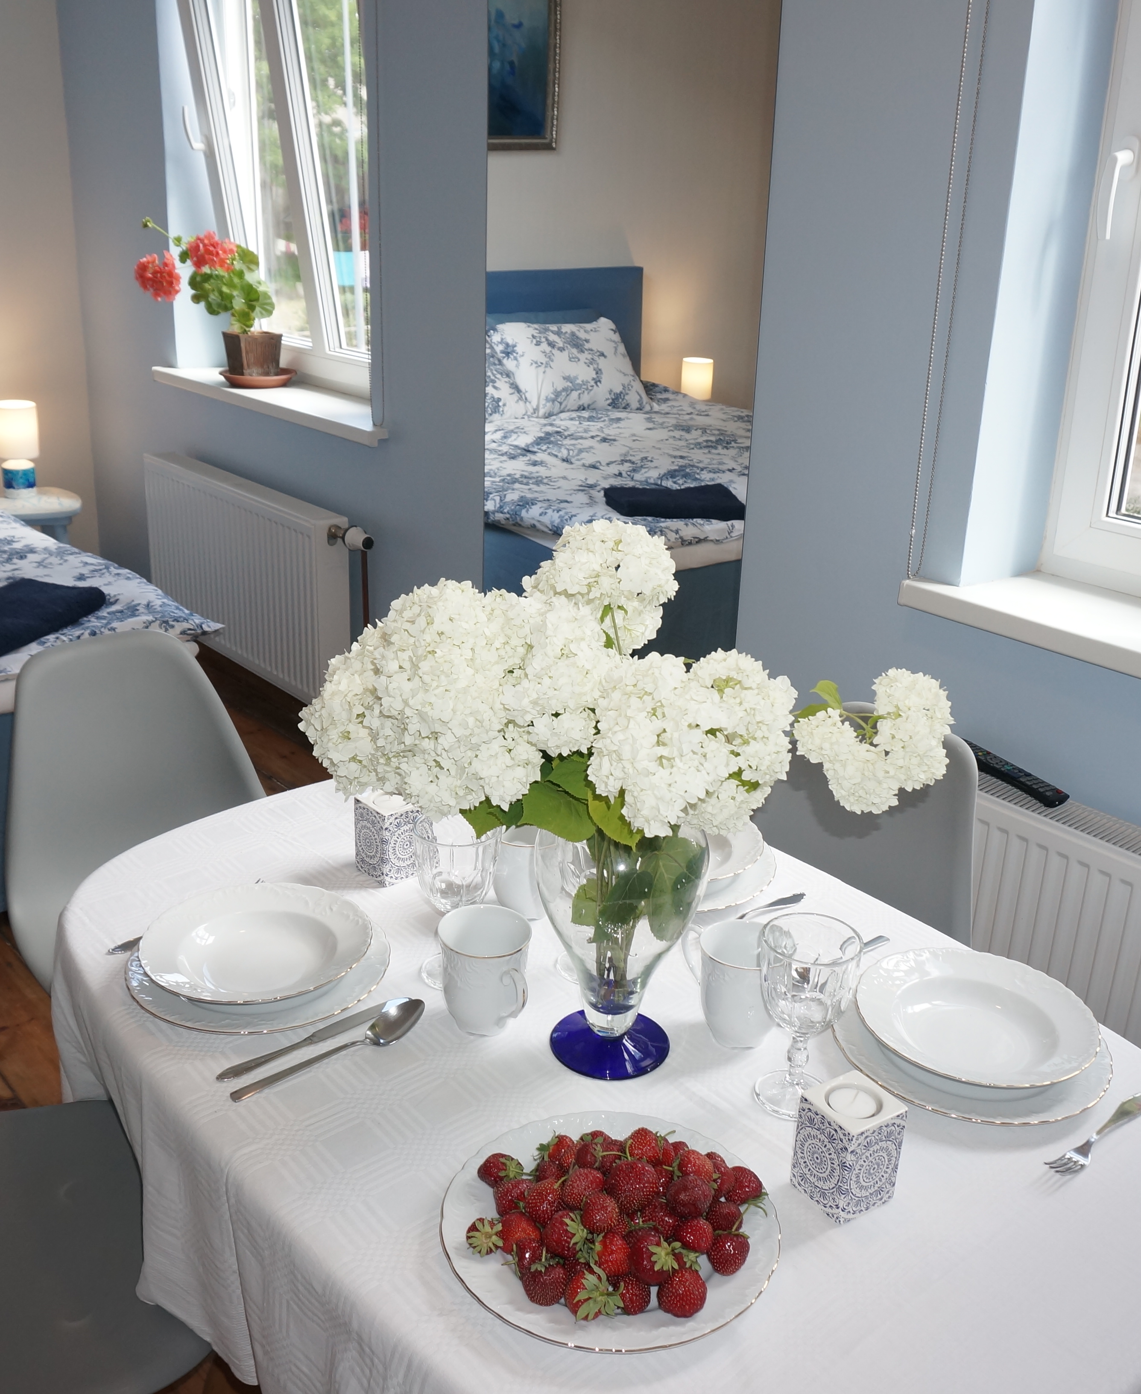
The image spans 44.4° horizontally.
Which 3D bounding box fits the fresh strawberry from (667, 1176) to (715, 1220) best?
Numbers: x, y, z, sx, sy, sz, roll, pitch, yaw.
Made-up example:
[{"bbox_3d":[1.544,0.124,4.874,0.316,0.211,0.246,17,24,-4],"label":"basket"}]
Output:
[{"bbox_3d":[0.087,0.362,1.012,0.034,0.034,0.034,2,21,0],"label":"fresh strawberry"}]

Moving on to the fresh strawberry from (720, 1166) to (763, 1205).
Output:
[{"bbox_3d":[0.131,0.374,1.066,0.033,0.029,0.031,5,21,9],"label":"fresh strawberry"}]

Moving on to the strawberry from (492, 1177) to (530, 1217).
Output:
[{"bbox_3d":[-0.042,0.368,1.029,0.031,0.030,0.031,2,21,0],"label":"strawberry"}]

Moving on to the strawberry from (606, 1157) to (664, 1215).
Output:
[{"bbox_3d":[0.046,0.355,1.015,0.040,0.040,0.040,2,21,0],"label":"strawberry"}]

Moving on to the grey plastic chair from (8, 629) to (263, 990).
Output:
[{"bbox_3d":[-0.578,0.367,2.094,0.465,0.825,0.520,-15,26,-37],"label":"grey plastic chair"}]

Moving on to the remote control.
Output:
[{"bbox_3d":[0.676,0.122,2.165,0.046,0.024,0.225,-8,23,-24],"label":"remote control"}]

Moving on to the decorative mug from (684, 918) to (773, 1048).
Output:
[{"bbox_3d":[0.154,0.268,1.307,0.088,0.097,0.110,-15,27,-37],"label":"decorative mug"}]

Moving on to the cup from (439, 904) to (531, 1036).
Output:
[{"bbox_3d":[-0.074,0.264,1.298,0.089,0.097,0.110,-16,27,-39],"label":"cup"}]

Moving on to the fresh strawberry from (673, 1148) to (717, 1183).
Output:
[{"bbox_3d":[0.094,0.353,1.050,0.031,0.031,0.031,2,21,0],"label":"fresh strawberry"}]

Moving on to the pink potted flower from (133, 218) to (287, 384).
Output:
[{"bbox_3d":[-0.986,-1.101,3.907,0.420,0.436,0.320,-15,27,-38],"label":"pink potted flower"}]

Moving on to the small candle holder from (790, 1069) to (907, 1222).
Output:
[{"bbox_3d":[0.214,0.346,1.075,0.055,0.083,0.055,-12,25,-32],"label":"small candle holder"}]

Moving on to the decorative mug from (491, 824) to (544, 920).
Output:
[{"bbox_3d":[-0.053,0.184,1.518,0.088,0.098,0.112,-15,26,-36],"label":"decorative mug"}]

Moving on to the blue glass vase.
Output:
[{"bbox_3d":[0.040,0.204,1.248,0.155,0.255,0.155,1,21,0],"label":"blue glass vase"}]

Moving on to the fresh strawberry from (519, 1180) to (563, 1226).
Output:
[{"bbox_3d":[-0.021,0.367,1.015,0.031,0.034,0.031,2,21,0],"label":"fresh strawberry"}]

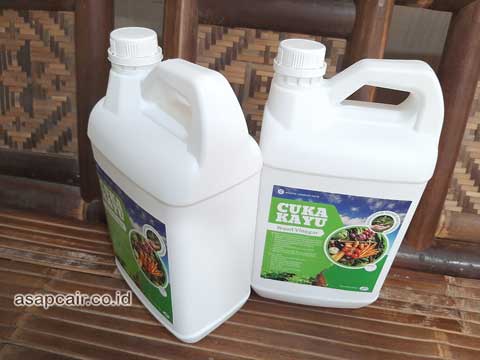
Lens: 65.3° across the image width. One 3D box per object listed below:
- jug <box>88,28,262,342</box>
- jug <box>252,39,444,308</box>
[{"bbox_3d":[-0.073,0.009,0.424,0.129,0.311,0.191,-26,43,-36],"label":"jug"},{"bbox_3d":[0.108,0.003,0.450,0.191,0.311,0.129,6,33,4],"label":"jug"}]

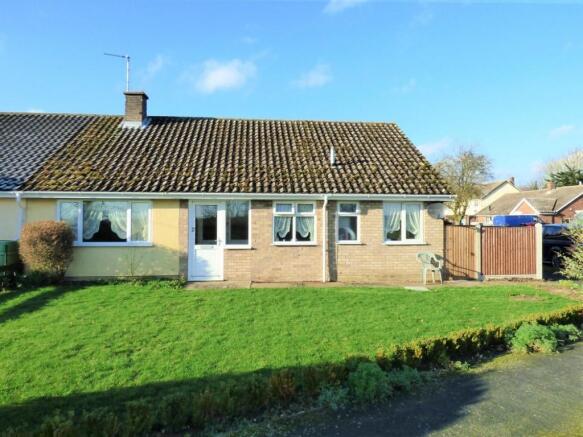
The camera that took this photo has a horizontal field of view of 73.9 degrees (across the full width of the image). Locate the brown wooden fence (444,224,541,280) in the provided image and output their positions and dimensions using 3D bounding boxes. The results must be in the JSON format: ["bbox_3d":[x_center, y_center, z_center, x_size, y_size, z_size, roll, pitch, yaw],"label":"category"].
[{"bbox_3d":[5.555,0.935,10.650,2.690,1.540,0.120,0,0,0],"label":"brown wooden fence"}]

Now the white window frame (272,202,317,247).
[{"bbox_3d":[0.087,0.137,10.122,1.140,1.153,0.100,0,-1,-5],"label":"white window frame"}]

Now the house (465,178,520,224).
[{"bbox_3d":[29.149,-1.490,57.807,8.600,7.800,8.200,0,-1,-15],"label":"house"}]

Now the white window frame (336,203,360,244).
[{"bbox_3d":[1.539,0.134,10.390,0.631,1.127,0.100,0,-1,-5],"label":"white window frame"}]

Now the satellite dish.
[{"bbox_3d":[3.725,-0.199,9.950,0.480,0.430,0.270,0,0,-30],"label":"satellite dish"}]

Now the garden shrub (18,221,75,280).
[{"bbox_3d":[-5.946,0.795,9.400,1.340,1.490,1.250,0,0,0],"label":"garden shrub"}]

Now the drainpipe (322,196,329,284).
[{"bbox_3d":[0.876,0.515,9.980,0.130,2.260,0.150,0,0,0],"label":"drainpipe"}]

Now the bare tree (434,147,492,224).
[{"bbox_3d":[11.547,-1.594,26.000,4.000,6.500,4.000,0,0,0],"label":"bare tree"}]

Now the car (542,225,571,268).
[{"bbox_3d":[9.700,0.980,14.534,1.760,1.500,4.200,0,-1,-5],"label":"car"}]

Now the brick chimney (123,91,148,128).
[{"bbox_3d":[-5.258,-3.622,13.241,0.640,1.157,0.630,0,-1,-5],"label":"brick chimney"}]

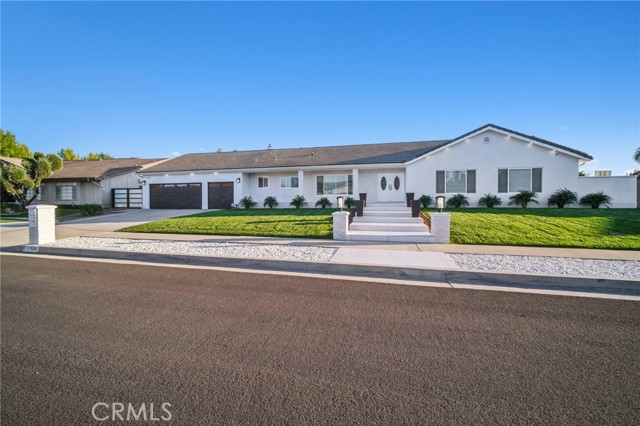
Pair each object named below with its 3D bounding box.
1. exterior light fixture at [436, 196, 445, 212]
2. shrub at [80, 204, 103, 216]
[{"bbox_3d":[3.640,-0.256,7.500,0.270,0.480,0.270,0,2,14],"label":"exterior light fixture"},{"bbox_3d":[-15.700,-0.180,17.100,1.300,0.780,1.150,0,2,14],"label":"shrub"}]

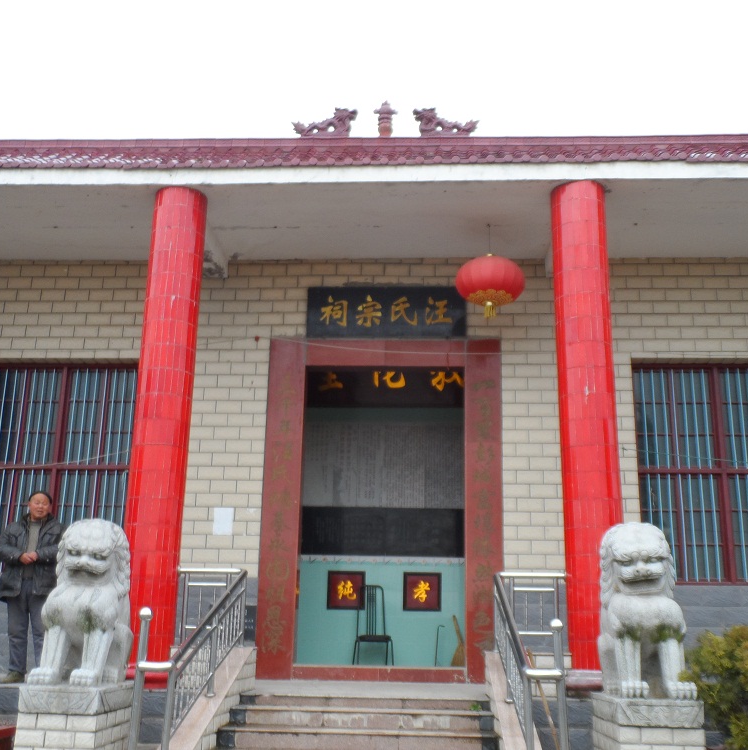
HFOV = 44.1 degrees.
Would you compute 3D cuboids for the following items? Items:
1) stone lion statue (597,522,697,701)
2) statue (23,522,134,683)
[{"bbox_3d":[1.901,1.684,6.624,0.525,1.180,0.820,1,-15,0],"label":"stone lion statue"},{"bbox_3d":[-2.102,1.682,6.858,0.515,1.170,0.820,0,-15,3],"label":"statue"}]

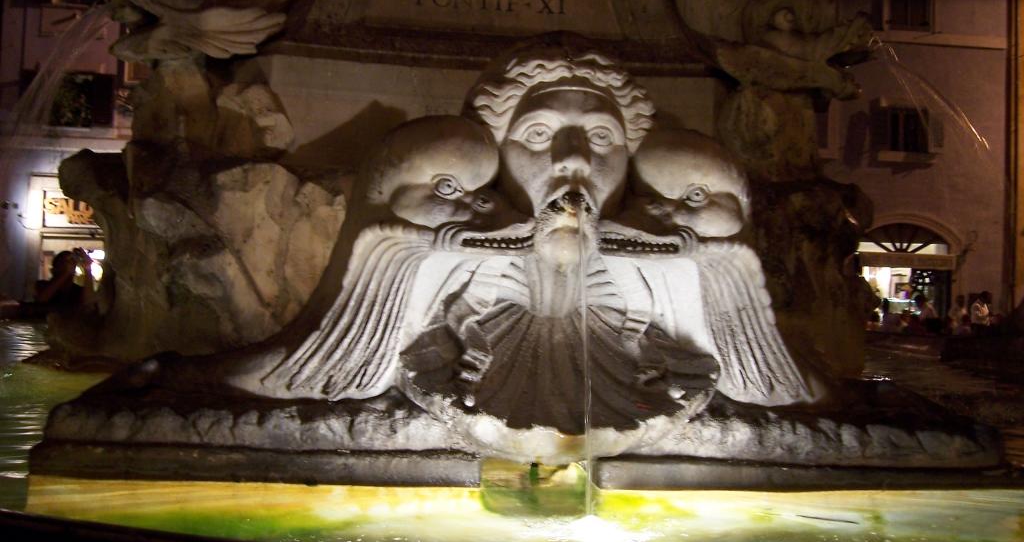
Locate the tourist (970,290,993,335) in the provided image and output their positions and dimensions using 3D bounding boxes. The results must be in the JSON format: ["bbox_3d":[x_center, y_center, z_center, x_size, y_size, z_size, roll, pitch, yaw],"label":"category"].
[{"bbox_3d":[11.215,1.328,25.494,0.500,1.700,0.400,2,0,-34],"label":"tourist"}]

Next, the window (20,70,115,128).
[{"bbox_3d":[-10.644,-4.131,25.500,2.100,1.350,0.250,2,0,-7],"label":"window"}]

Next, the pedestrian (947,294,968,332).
[{"bbox_3d":[10.641,1.375,25.494,0.480,1.650,0.350,2,0,-9],"label":"pedestrian"}]

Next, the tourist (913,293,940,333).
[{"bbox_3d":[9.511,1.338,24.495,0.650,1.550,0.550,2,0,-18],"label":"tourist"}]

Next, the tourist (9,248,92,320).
[{"bbox_3d":[-4.505,0.633,10.694,0.600,1.720,0.500,2,-1,-37],"label":"tourist"}]

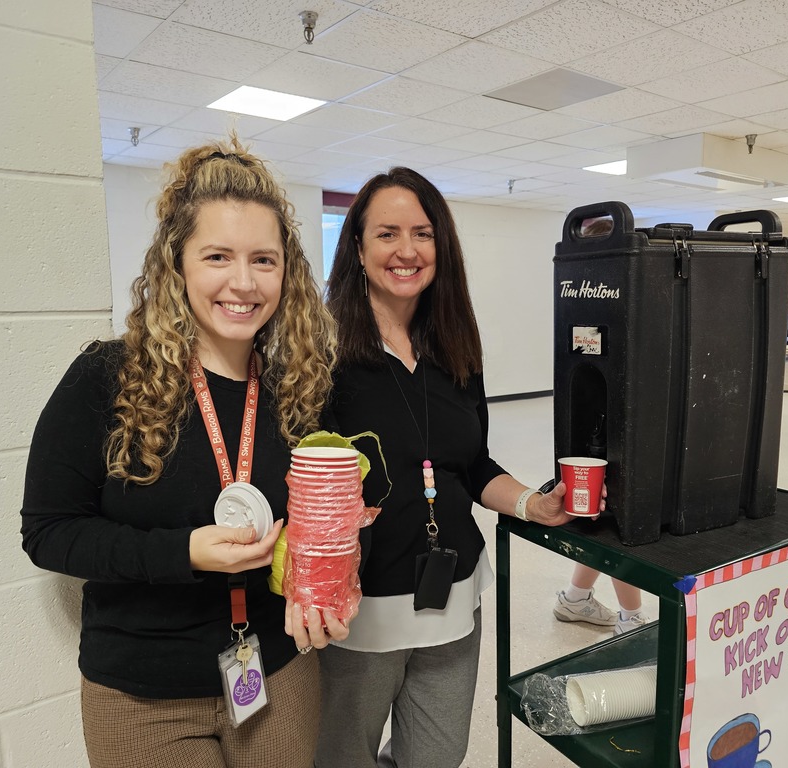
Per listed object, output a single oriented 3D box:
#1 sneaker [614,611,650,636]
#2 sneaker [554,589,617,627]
[{"bbox_3d":[1.002,0.983,2.611,0.110,0.120,0.300,-7,10,-42],"label":"sneaker"},{"bbox_3d":[0.838,0.945,2.916,0.300,0.120,0.110,0,7,7],"label":"sneaker"}]

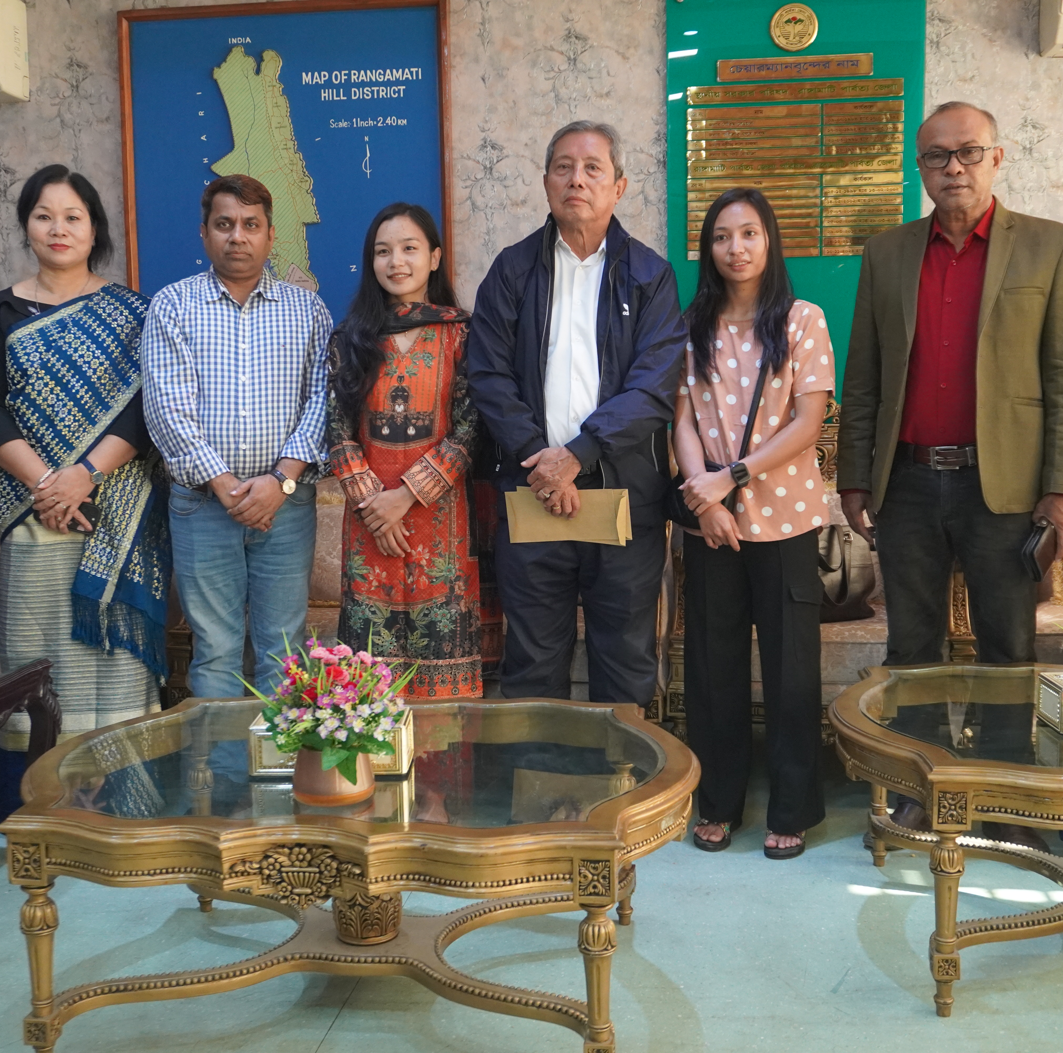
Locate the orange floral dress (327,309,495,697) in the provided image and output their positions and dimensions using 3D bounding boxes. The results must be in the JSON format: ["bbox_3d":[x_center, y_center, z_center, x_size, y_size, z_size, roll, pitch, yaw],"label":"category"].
[{"bbox_3d":[-0.277,-0.042,3.135,0.386,0.906,0.270,-1,7,-1],"label":"orange floral dress"}]

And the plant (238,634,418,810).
[{"bbox_3d":[-0.338,0.314,2.248,0.280,0.260,0.260,0,7,6],"label":"plant"}]

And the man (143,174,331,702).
[{"bbox_3d":[-0.695,-0.040,3.278,0.460,1.584,0.340,-1,7,-3],"label":"man"}]

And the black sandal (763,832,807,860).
[{"bbox_3d":[0.583,0.704,3.184,0.098,0.070,0.235,-1,7,3],"label":"black sandal"}]

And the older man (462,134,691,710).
[{"bbox_3d":[0.116,-0.106,3.261,0.510,1.693,0.360,-1,7,3],"label":"older man"}]

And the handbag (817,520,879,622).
[{"bbox_3d":[0.802,0.114,3.732,0.290,0.265,0.140,0,7,6],"label":"handbag"}]

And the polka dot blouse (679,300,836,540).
[{"bbox_3d":[0.519,-0.248,3.134,0.370,0.555,0.250,1,7,14],"label":"polka dot blouse"}]

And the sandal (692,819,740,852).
[{"bbox_3d":[0.445,0.706,3.249,0.095,0.075,0.240,1,7,17],"label":"sandal"}]

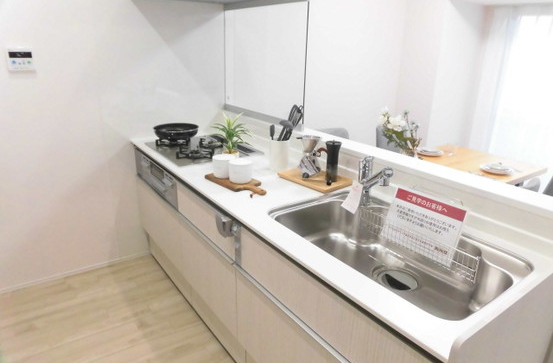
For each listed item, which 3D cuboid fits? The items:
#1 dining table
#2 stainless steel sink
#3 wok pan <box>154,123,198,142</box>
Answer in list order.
[{"bbox_3d":[1.052,0.258,2.647,1.400,0.720,0.790,-11,22,-34],"label":"dining table"},{"bbox_3d":[0.362,0.273,1.312,0.506,0.200,0.744,-11,22,-34],"label":"stainless steel sink"},{"bbox_3d":[-0.618,-0.300,2.383,0.278,0.068,0.278,-11,22,-34],"label":"wok pan"}]

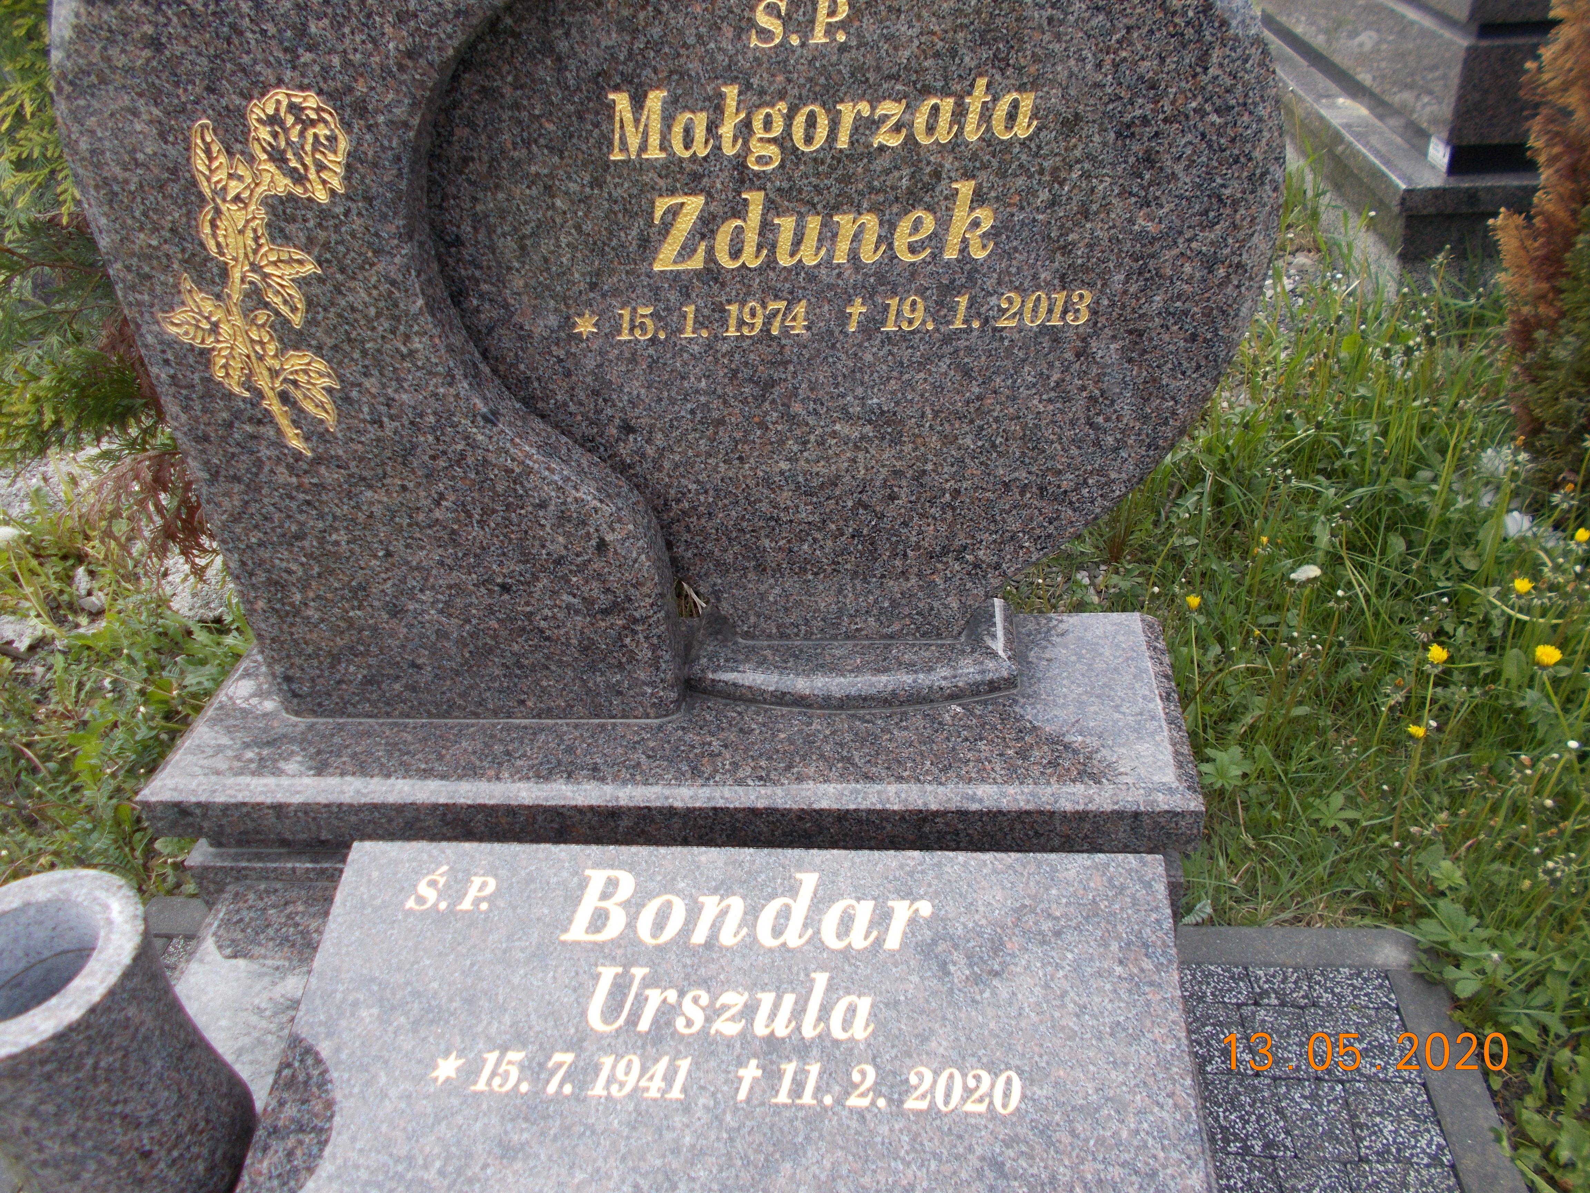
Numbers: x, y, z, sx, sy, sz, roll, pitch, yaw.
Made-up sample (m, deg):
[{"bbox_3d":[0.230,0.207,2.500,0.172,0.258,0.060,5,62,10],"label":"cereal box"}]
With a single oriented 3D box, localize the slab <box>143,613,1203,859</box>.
[{"bbox_3d":[-0.152,0.148,1.413,1.170,0.076,0.314,-1,36,8],"label":"slab"}]

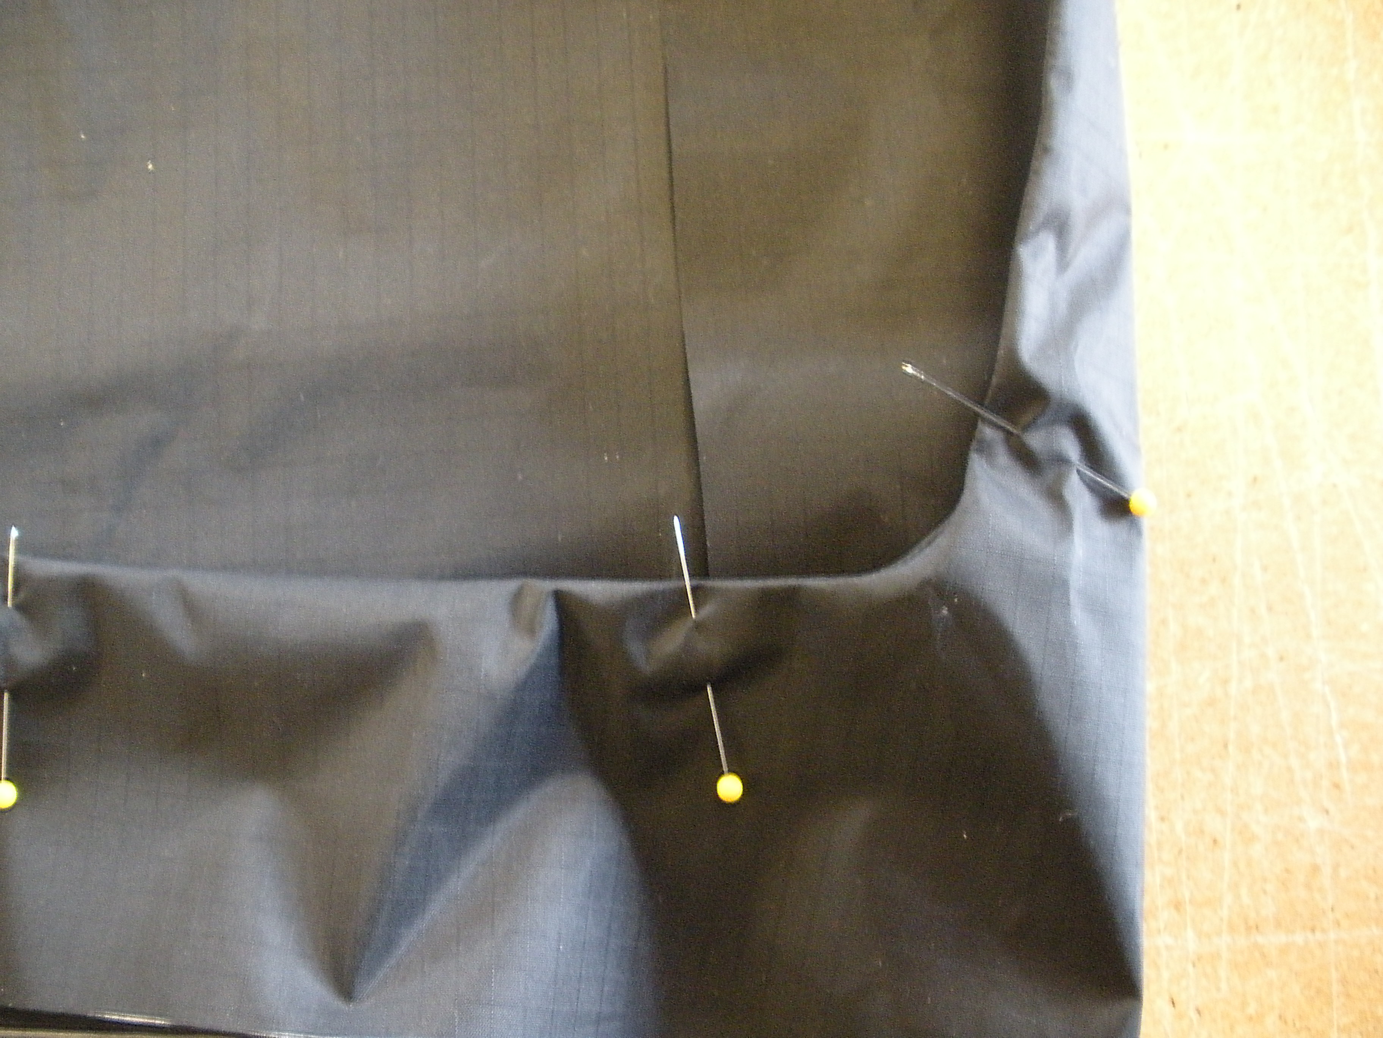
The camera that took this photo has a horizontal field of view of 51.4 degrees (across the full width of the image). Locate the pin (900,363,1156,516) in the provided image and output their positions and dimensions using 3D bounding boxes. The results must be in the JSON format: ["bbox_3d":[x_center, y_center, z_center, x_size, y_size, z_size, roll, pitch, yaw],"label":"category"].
[{"bbox_3d":[0.053,-0.013,0.227,0.045,0.004,0.004,30,83,4],"label":"pin"}]

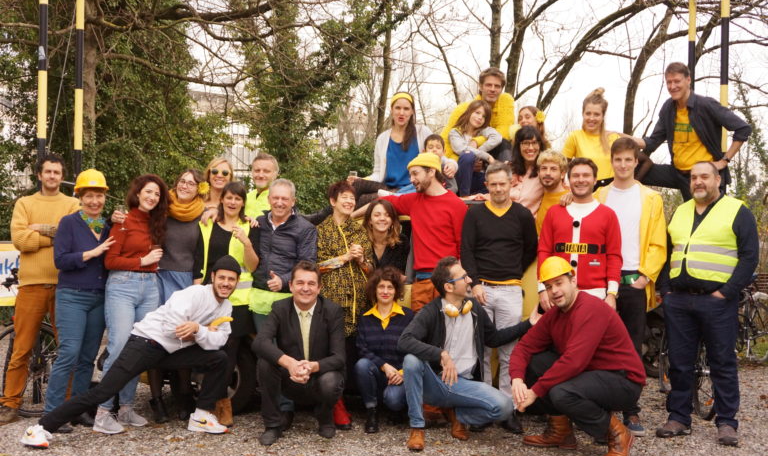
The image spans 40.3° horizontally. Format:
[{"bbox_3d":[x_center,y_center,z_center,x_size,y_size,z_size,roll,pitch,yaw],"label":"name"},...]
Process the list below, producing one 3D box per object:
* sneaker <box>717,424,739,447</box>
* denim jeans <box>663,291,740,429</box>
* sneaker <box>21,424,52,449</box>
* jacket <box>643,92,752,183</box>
[{"bbox_3d":[2.129,1.278,6.470,0.115,0.120,0.300,1,0,12],"label":"sneaker"},{"bbox_3d":[1.989,0.820,6.570,0.470,0.890,0.330,1,0,22],"label":"denim jeans"},{"bbox_3d":[-2.064,1.219,6.200,0.110,0.130,0.280,11,0,-36],"label":"sneaker"},{"bbox_3d":[2.166,-0.617,7.200,0.720,0.680,0.420,1,0,23],"label":"jacket"}]

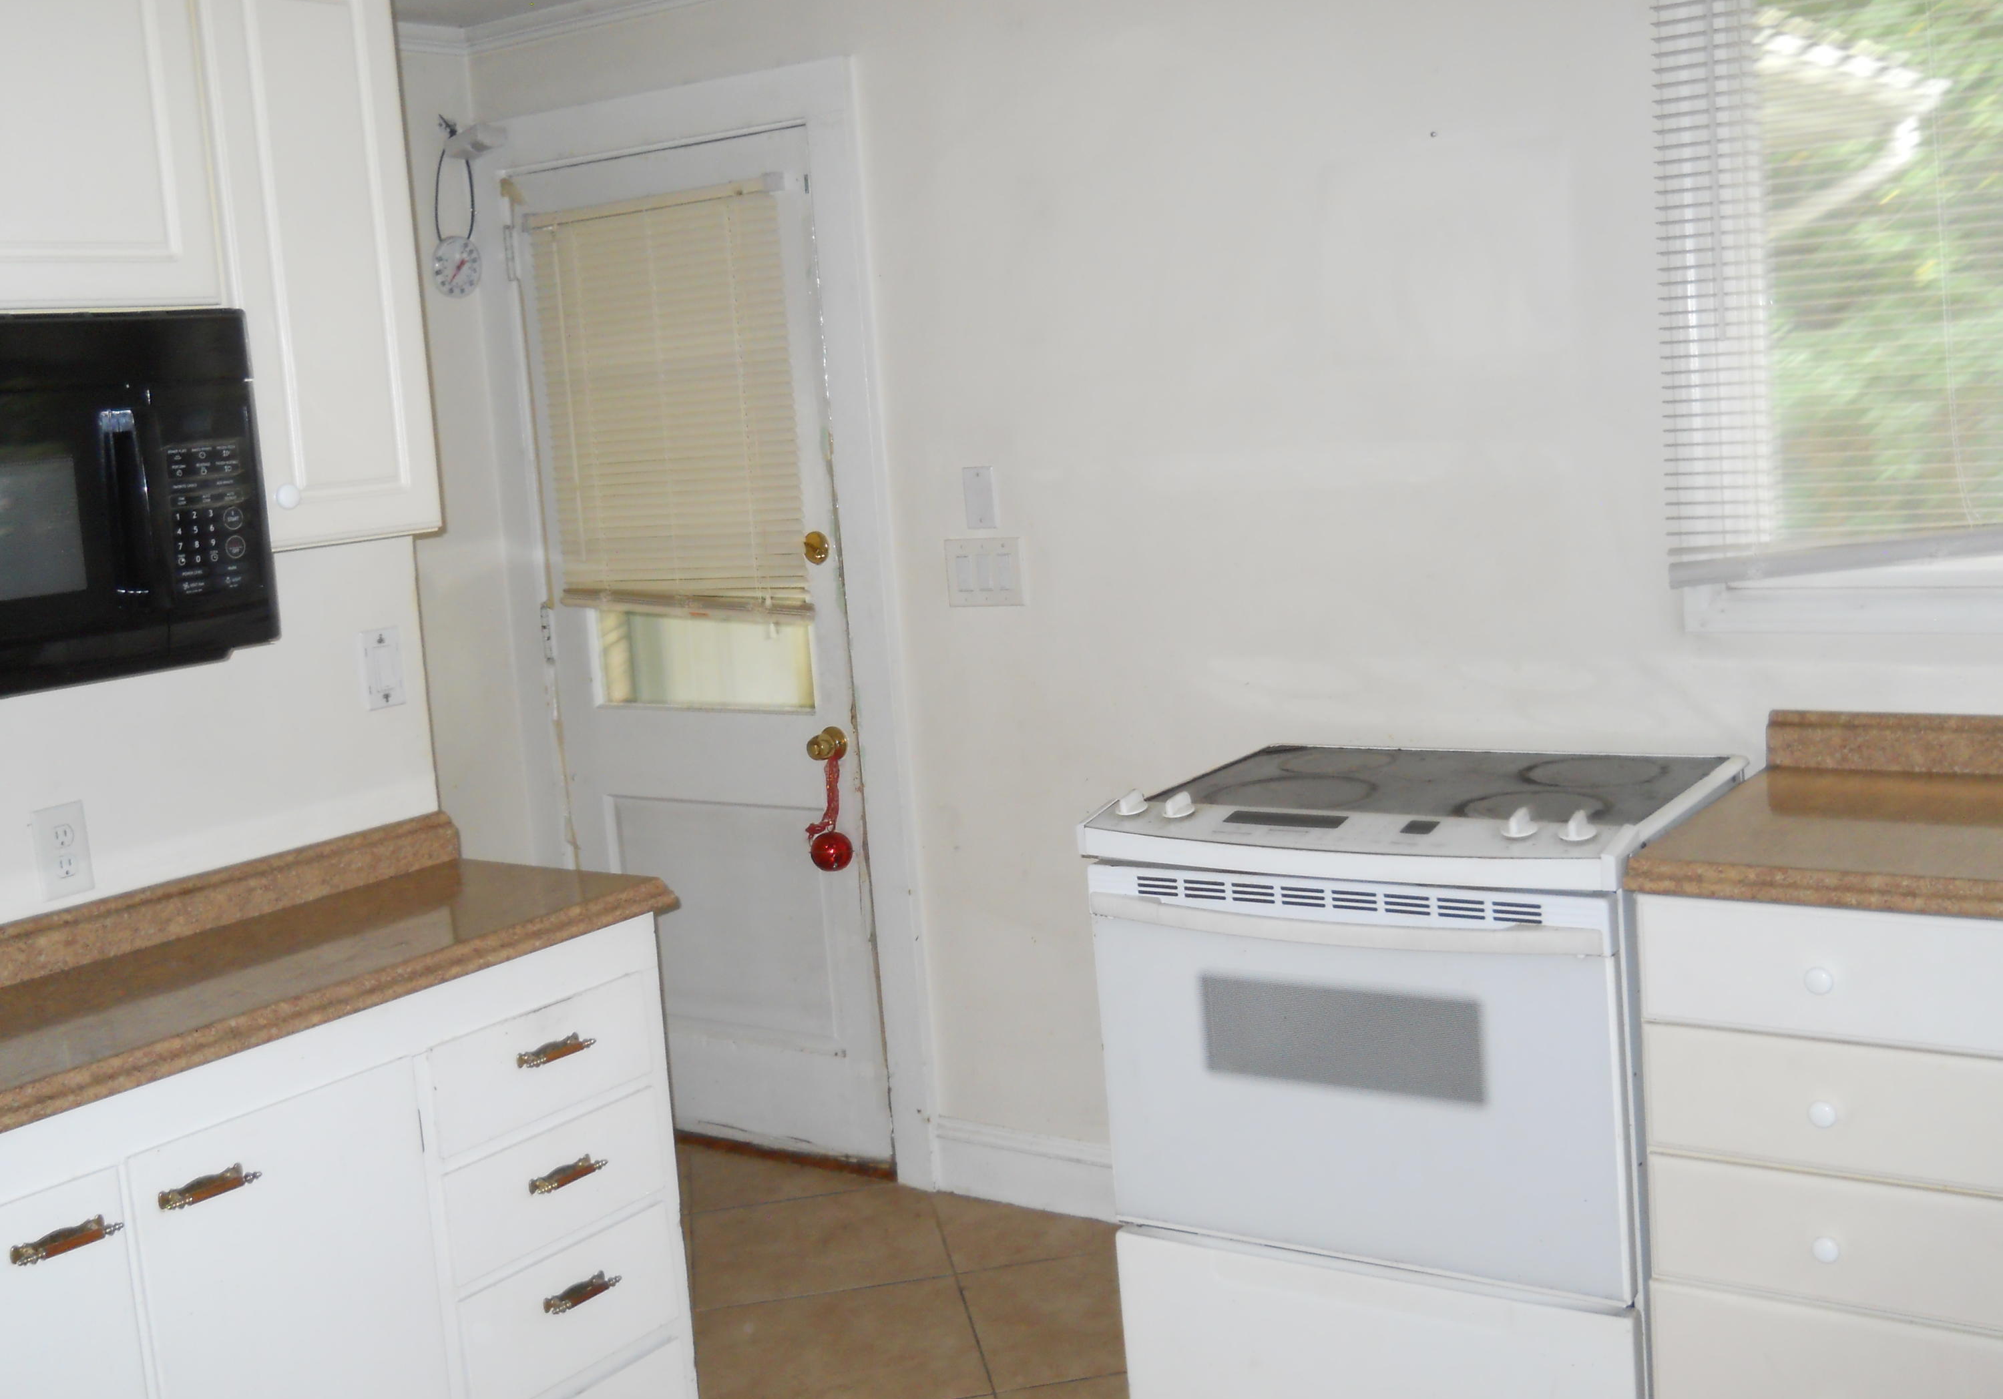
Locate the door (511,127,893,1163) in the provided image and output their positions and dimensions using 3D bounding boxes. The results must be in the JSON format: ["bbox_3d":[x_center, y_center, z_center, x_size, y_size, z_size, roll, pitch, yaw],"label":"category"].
[{"bbox_3d":[-0.614,-0.085,4.423,0.797,2.040,0.045,1,9,33],"label":"door"}]

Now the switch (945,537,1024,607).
[{"bbox_3d":[-0.036,-0.235,3.990,0.167,0.125,0.012,1,9,33],"label":"switch"}]

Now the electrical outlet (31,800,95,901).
[{"bbox_3d":[-1.157,0.188,2.649,0.010,0.114,0.070,1,9,33],"label":"electrical outlet"}]

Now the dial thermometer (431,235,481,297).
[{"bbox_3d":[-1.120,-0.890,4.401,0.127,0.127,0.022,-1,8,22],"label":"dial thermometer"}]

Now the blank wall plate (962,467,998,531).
[{"bbox_3d":[-0.041,-0.373,3.971,0.069,0.114,0.008,1,9,33],"label":"blank wall plate"}]

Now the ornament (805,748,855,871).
[{"bbox_3d":[-0.338,0.220,4.219,0.085,0.243,0.080,-4,8,1],"label":"ornament"}]

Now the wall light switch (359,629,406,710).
[{"bbox_3d":[-0.881,-0.045,3.071,0.012,0.113,0.069,1,9,33],"label":"wall light switch"}]

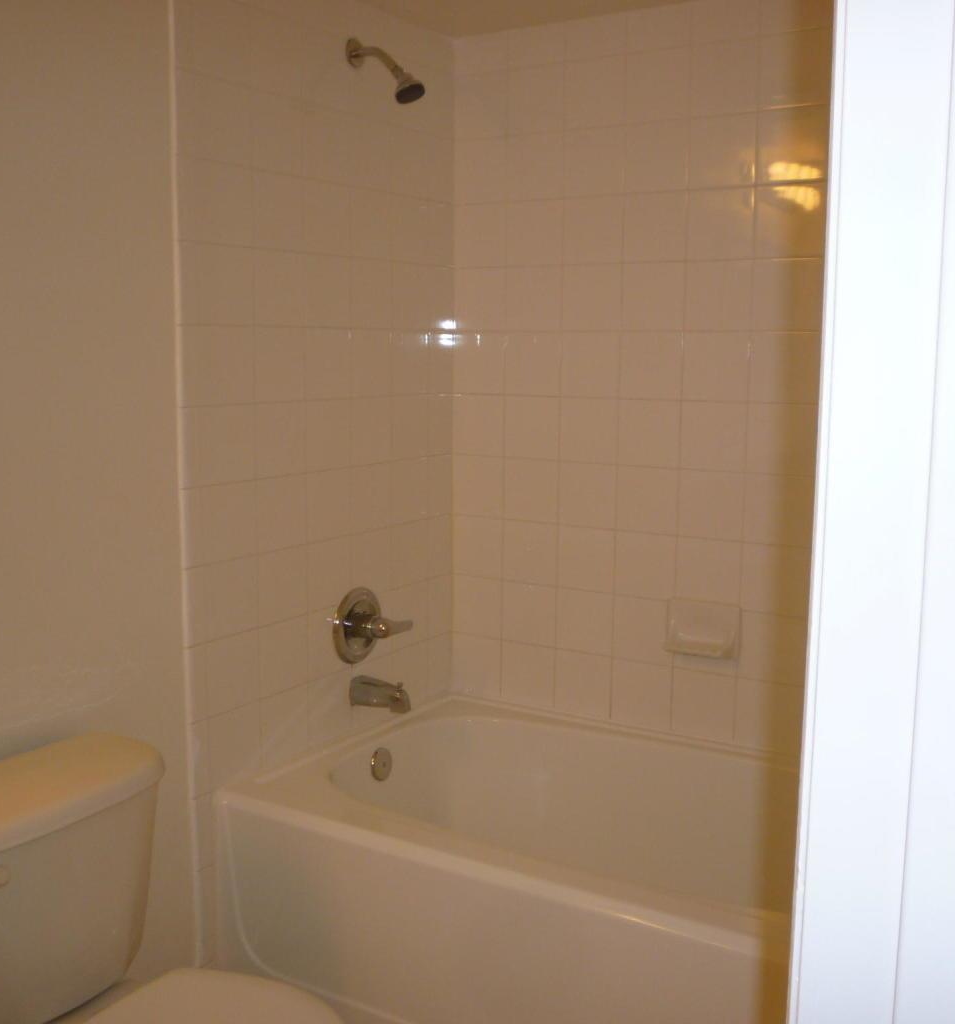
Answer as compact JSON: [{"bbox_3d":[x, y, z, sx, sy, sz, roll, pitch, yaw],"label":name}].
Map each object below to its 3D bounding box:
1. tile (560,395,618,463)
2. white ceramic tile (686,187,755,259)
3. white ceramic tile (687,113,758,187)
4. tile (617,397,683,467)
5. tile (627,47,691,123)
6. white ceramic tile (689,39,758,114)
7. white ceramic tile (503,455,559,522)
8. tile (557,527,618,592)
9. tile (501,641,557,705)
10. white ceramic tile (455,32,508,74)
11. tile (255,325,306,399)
[{"bbox_3d":[0.263,-0.192,2.685,0.152,0.152,0.010,6,10,32],"label":"tile"},{"bbox_3d":[0.523,-0.618,2.458,0.152,0.152,0.010,6,10,32],"label":"white ceramic tile"},{"bbox_3d":[0.530,-0.778,2.467,0.152,0.152,0.009,5,9,32],"label":"white ceramic tile"},{"bbox_3d":[0.394,-0.179,2.623,0.152,0.152,0.009,6,10,32],"label":"tile"},{"bbox_3d":[0.401,-0.937,2.512,0.151,0.151,0.010,5,9,32],"label":"tile"},{"bbox_3d":[0.531,-0.928,2.440,0.152,0.152,0.008,5,9,32],"label":"white ceramic tile"},{"bbox_3d":[0.135,-0.052,2.818,0.152,0.152,0.009,5,9,32],"label":"white ceramic tile"},{"bbox_3d":[0.262,0.111,2.731,0.151,0.151,0.010,6,10,32],"label":"tile"},{"bbox_3d":[0.130,0.398,2.858,0.149,0.142,0.010,6,10,32],"label":"tile"},{"bbox_3d":[0.012,-1.100,2.754,0.152,0.087,0.009,5,9,32],"label":"white ceramic tile"},{"bbox_3d":[-0.405,-0.300,2.341,0.010,0.149,0.149,6,10,32],"label":"tile"}]

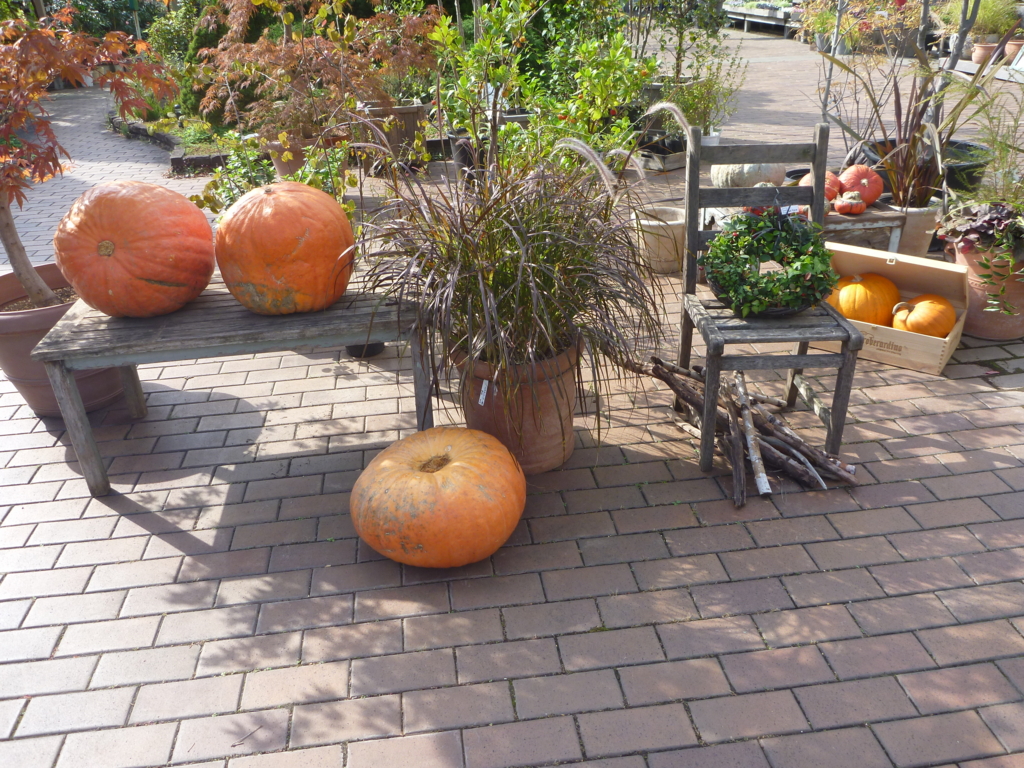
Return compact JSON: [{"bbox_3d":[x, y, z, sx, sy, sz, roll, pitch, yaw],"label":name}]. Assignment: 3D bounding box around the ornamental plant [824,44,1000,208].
[{"bbox_3d":[2.059,-1.259,4.097,0.860,0.780,0.750,-5,27,-6],"label":"ornamental plant"}]

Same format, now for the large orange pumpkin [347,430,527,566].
[{"bbox_3d":[-0.201,0.306,2.288,0.480,0.330,0.475,-5,27,-6],"label":"large orange pumpkin"}]

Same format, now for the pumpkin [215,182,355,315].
[{"bbox_3d":[-0.686,-0.410,2.518,0.410,0.395,0.410,-5,27,-6],"label":"pumpkin"}]

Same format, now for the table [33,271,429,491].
[{"bbox_3d":[-0.847,-0.049,2.822,1.150,0.515,0.580,-5,27,-6],"label":"table"}]

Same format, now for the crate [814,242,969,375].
[{"bbox_3d":[1.521,-0.342,3.341,0.520,0.400,0.350,17,33,32],"label":"crate"}]

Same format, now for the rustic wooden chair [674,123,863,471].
[{"bbox_3d":[0.807,-0.277,2.646,0.470,0.970,0.470,-3,27,-3],"label":"rustic wooden chair"}]

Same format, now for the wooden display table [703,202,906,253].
[{"bbox_3d":[1.427,-0.740,4.240,0.980,0.290,0.360,-5,27,-5],"label":"wooden display table"}]

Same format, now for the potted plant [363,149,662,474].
[{"bbox_3d":[0.011,-0.224,2.590,0.920,0.980,0.860,-5,27,-6],"label":"potted plant"}]

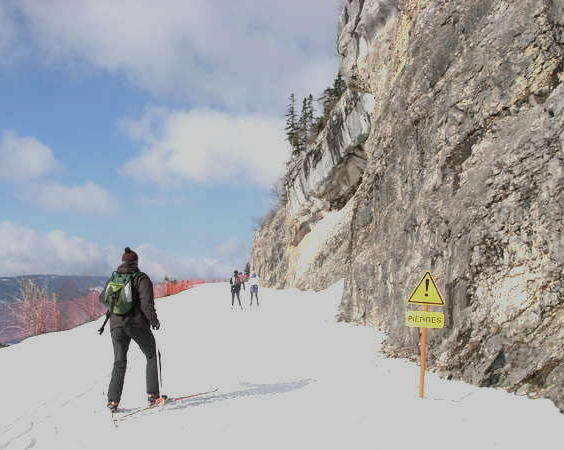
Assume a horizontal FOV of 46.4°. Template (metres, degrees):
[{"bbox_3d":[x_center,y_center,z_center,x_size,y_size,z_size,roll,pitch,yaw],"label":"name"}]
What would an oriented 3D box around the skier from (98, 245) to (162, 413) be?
[{"bbox_3d":[-1.652,1.132,7.150,0.640,1.790,0.620,-1,-5,8],"label":"skier"}]

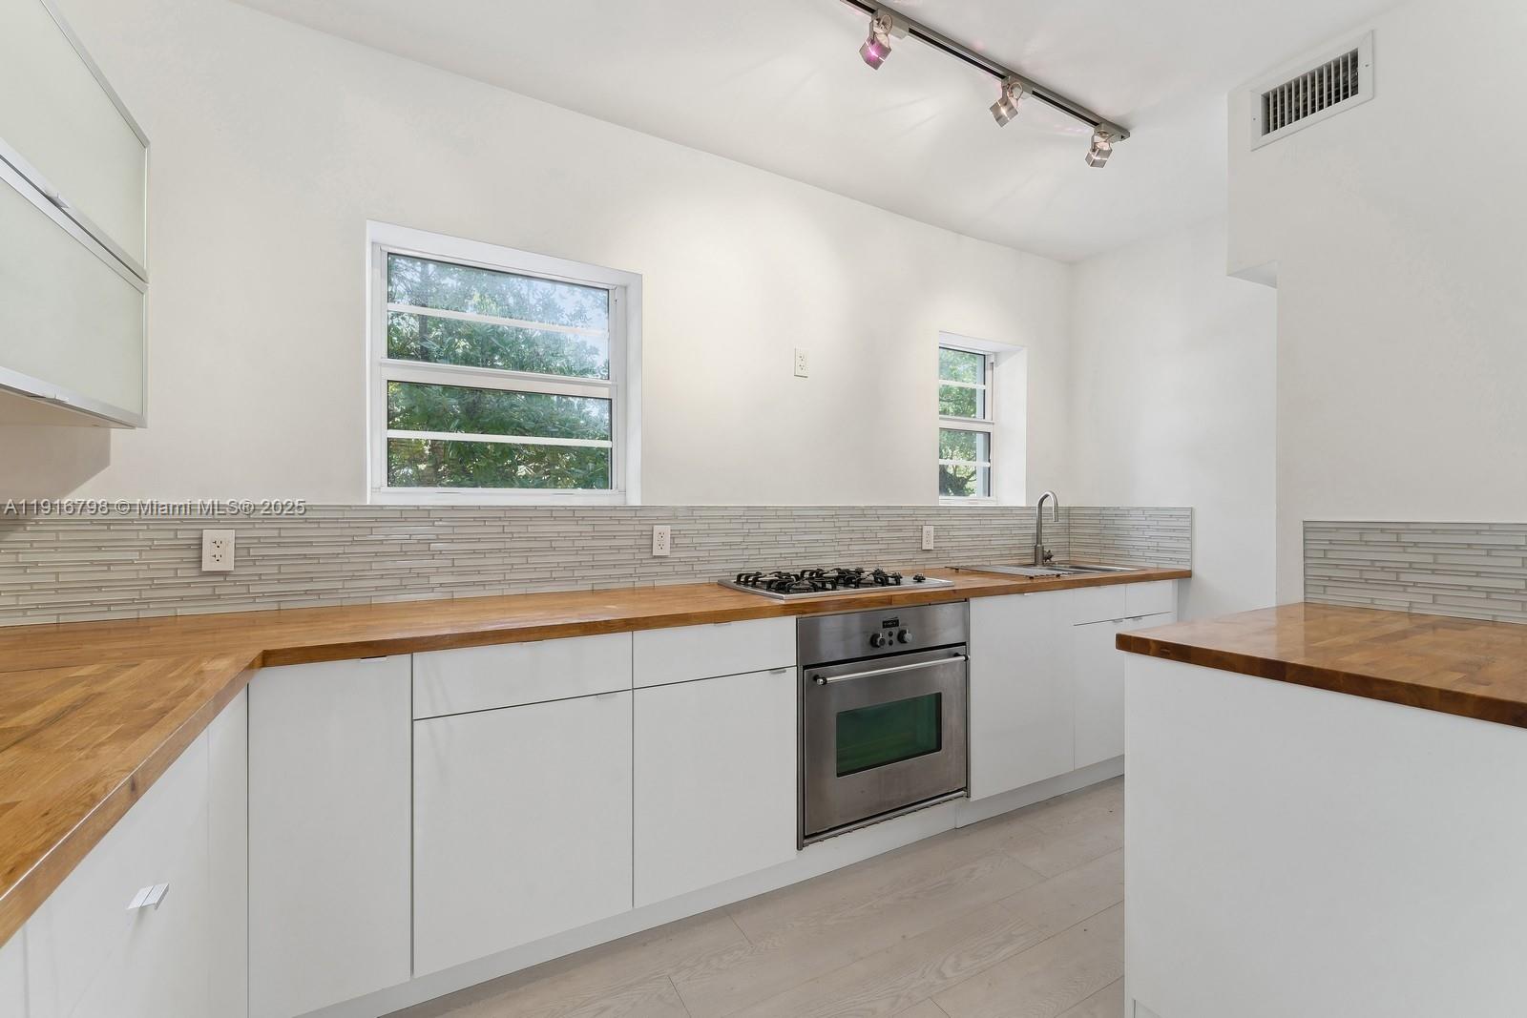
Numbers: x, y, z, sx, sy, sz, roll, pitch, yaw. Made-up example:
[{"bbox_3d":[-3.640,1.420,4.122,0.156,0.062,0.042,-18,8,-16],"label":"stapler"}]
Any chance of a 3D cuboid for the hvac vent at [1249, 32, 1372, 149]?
[{"bbox_3d":[1.707,-1.301,1.862,0.025,0.200,0.298,0,0,-28],"label":"hvac vent"}]

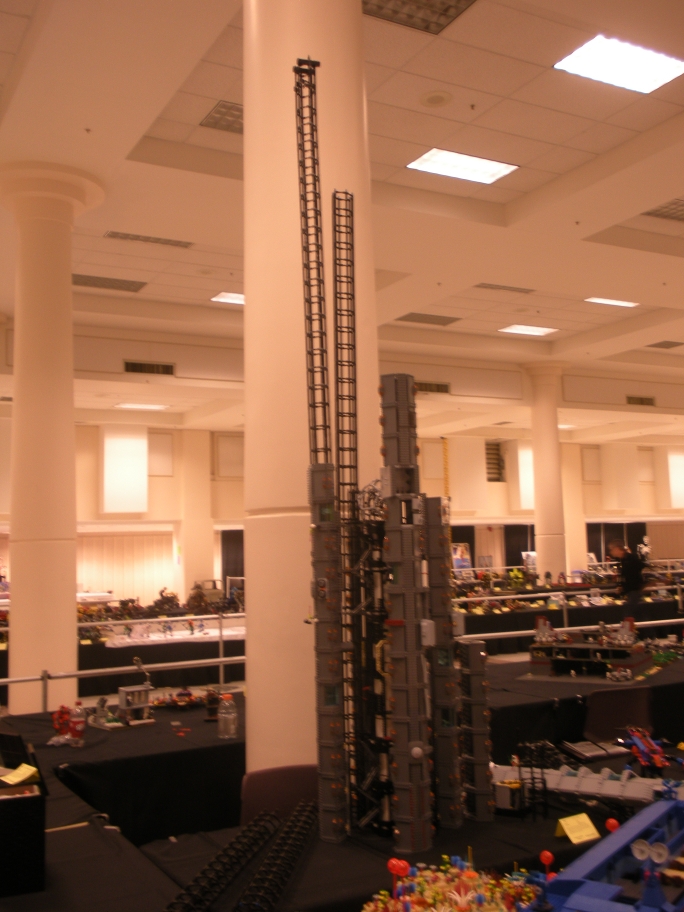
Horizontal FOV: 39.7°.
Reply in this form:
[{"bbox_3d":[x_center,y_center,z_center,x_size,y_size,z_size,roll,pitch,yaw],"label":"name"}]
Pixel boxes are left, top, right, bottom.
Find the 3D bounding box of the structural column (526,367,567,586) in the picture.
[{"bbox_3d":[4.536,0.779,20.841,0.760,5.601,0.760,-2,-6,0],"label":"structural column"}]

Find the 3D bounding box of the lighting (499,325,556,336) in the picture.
[{"bbox_3d":[3.737,-2.475,18.848,1.220,0.080,0.610,1,-7,-29],"label":"lighting"}]

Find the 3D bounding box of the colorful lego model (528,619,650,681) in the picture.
[{"bbox_3d":[1.724,1.317,6.578,0.735,0.370,0.430,-6,-7,33],"label":"colorful lego model"}]

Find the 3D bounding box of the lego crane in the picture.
[{"bbox_3d":[0.115,-0.086,3.116,0.485,2.570,0.375,-2,-6,0],"label":"lego crane"}]

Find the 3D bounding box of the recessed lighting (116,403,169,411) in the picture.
[{"bbox_3d":[-4.374,-1.106,21.007,1.220,0.080,0.610,1,-7,-29],"label":"recessed lighting"}]

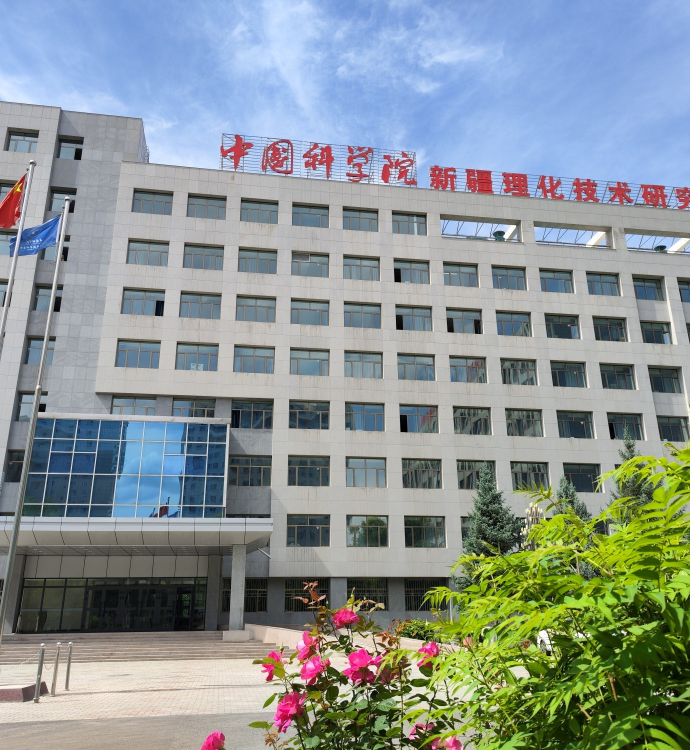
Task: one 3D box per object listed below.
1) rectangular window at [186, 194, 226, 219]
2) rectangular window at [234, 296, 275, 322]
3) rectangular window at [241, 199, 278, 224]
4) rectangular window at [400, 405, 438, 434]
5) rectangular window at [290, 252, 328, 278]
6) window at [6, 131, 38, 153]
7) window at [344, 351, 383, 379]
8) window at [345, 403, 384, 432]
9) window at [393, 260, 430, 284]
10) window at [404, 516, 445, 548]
[{"bbox_3d":[-9.616,-11.705,48.485,2.591,1.889,0.150,3,-20,-9],"label":"rectangular window"},{"bbox_3d":[-5.926,-4.290,46.304,2.595,1.893,0.200,3,-21,-9],"label":"rectangular window"},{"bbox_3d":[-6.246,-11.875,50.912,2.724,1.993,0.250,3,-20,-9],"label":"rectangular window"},{"bbox_3d":[4.917,2.914,45.669,2.591,1.889,0.150,3,-20,-9],"label":"rectangular window"},{"bbox_3d":[-2.387,-7.673,48.270,2.591,1.889,0.150,3,-20,-9],"label":"rectangular window"},{"bbox_3d":[-22.053,-15.862,47.611,2.050,1.870,0.200,3,-20,-9],"label":"window"},{"bbox_3d":[1.242,-0.568,46.149,2.595,1.895,0.200,3,-21,-9],"label":"window"},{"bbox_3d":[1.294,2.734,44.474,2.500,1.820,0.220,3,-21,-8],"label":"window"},{"bbox_3d":[4.677,-7.210,49.182,2.515,1.806,0.200,3,-20,-9],"label":"window"},{"bbox_3d":[4.877,9.740,42.968,2.515,1.806,0.200,3,-20,-9],"label":"window"}]

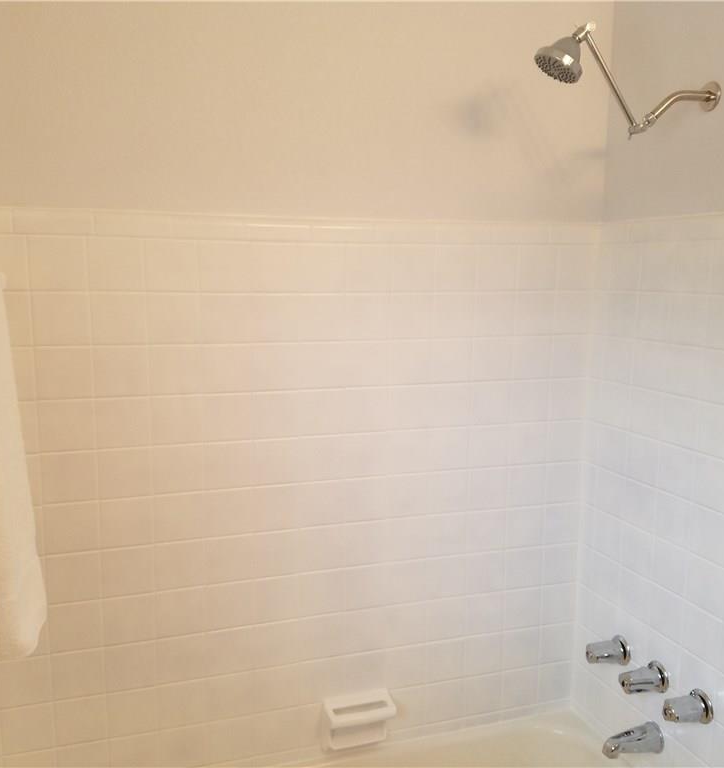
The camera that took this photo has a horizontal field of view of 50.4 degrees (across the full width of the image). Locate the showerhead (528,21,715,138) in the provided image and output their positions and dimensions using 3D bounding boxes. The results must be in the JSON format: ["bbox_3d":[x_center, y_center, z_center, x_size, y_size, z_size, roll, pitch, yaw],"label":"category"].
[{"bbox_3d":[0.524,-0.586,1.498,0.426,0.213,0.109,-2,8,-18],"label":"showerhead"}]

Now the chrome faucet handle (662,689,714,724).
[{"bbox_3d":[0.697,0.702,1.664,0.088,0.071,0.071,-2,8,-18],"label":"chrome faucet handle"}]

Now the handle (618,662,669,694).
[{"bbox_3d":[0.651,0.688,1.793,0.093,0.071,0.071,-2,8,-18],"label":"handle"}]

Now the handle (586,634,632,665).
[{"bbox_3d":[0.609,0.669,1.923,0.089,0.071,0.071,-2,8,-18],"label":"handle"}]

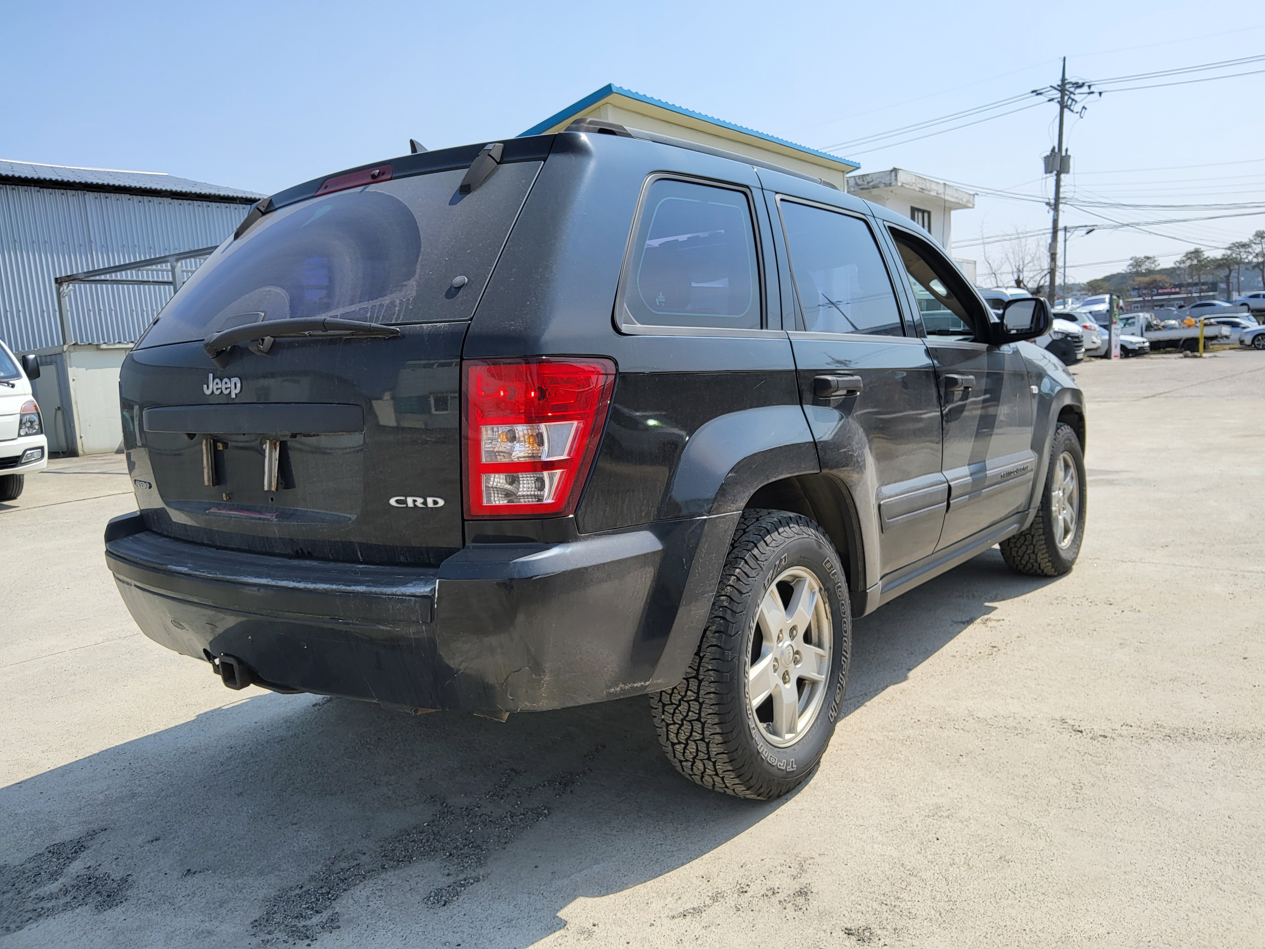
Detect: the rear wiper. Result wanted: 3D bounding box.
[{"bbox_3d":[-0.696,-0.267,1.956,0.560,0.102,0.090,4,10,31],"label":"rear wiper"}]

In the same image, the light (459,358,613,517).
[{"bbox_3d":[-0.173,-0.071,1.836,0.208,0.310,0.230,3,9,28],"label":"light"}]

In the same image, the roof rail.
[{"bbox_3d":[0.286,-0.851,2.621,0.070,0.085,1.420,5,11,38],"label":"roof rail"}]

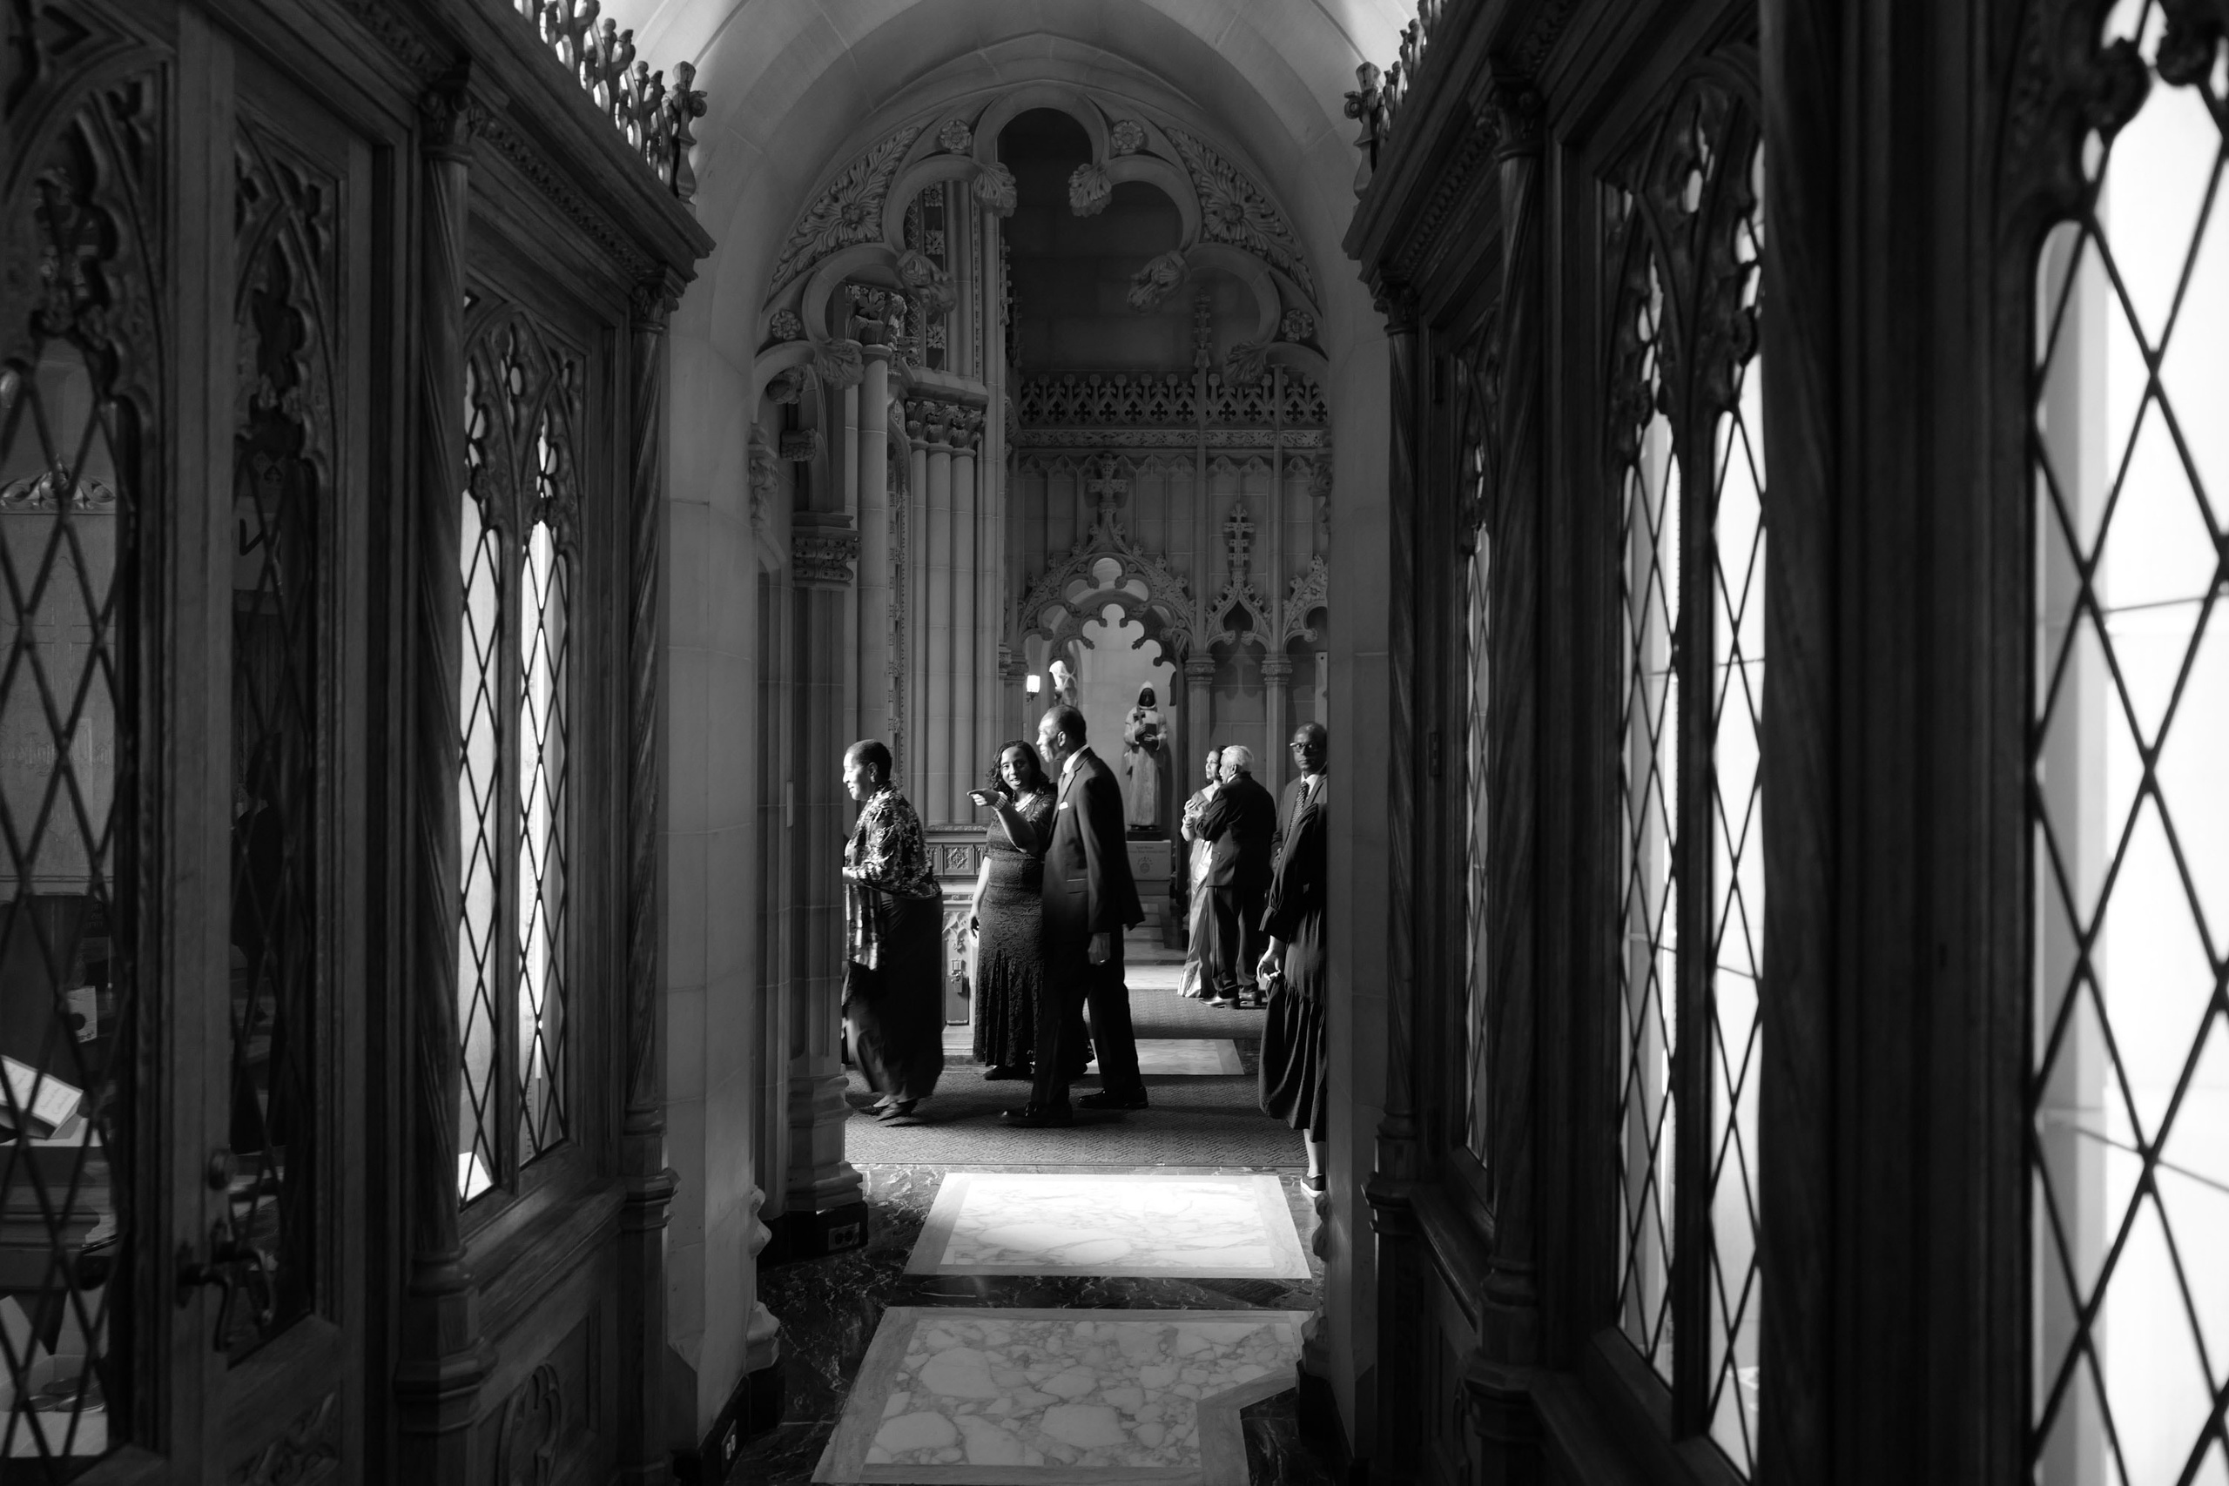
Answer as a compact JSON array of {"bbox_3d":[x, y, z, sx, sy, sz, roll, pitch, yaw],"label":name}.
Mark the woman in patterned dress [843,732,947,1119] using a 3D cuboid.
[{"bbox_3d":[-0.985,0.800,7.500,0.490,1.630,0.500,0,0,-6],"label":"woman in patterned dress"}]

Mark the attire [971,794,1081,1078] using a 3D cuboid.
[{"bbox_3d":[-0.410,0.928,8.600,0.480,1.400,0.400,0,0,37],"label":"attire"}]

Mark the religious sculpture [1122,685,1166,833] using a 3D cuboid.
[{"bbox_3d":[0.225,0.120,13.200,0.330,1.130,0.280,0,0,1],"label":"religious sculpture"}]

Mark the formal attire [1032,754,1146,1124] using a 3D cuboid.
[{"bbox_3d":[-0.120,0.810,7.530,0.460,1.600,0.500,0,0,-23],"label":"formal attire"}]

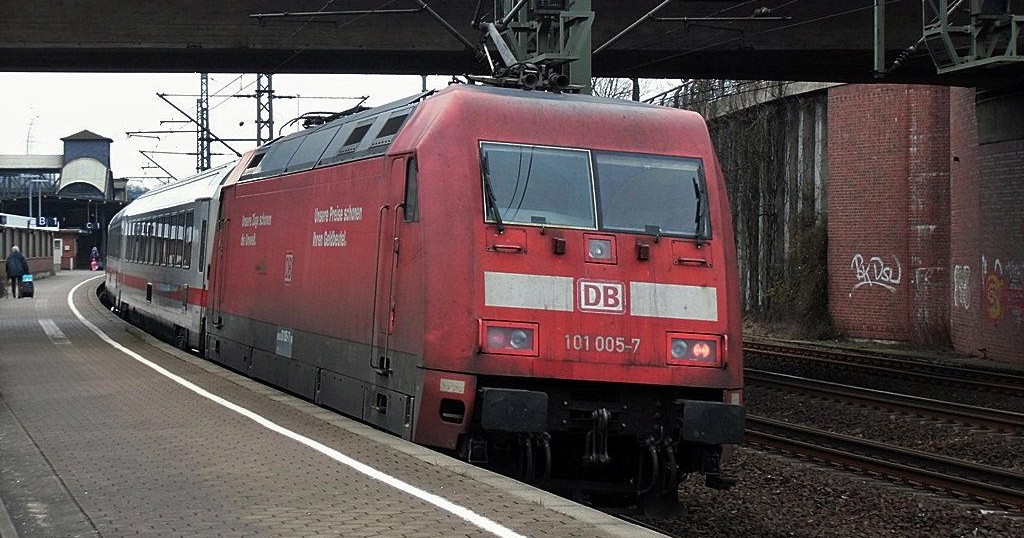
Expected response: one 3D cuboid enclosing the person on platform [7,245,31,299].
[{"bbox_3d":[-15.541,0.104,80.000,0.640,1.660,0.450,0,1,-7],"label":"person on platform"}]

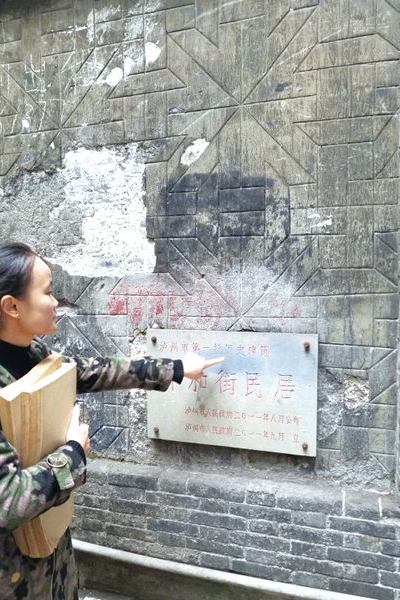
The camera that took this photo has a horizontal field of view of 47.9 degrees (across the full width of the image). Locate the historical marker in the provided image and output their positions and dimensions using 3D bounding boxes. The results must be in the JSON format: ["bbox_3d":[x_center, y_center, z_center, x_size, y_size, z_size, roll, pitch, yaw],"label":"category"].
[{"bbox_3d":[0.122,0.379,1.919,0.733,0.491,0.035,1,3,17],"label":"historical marker"}]

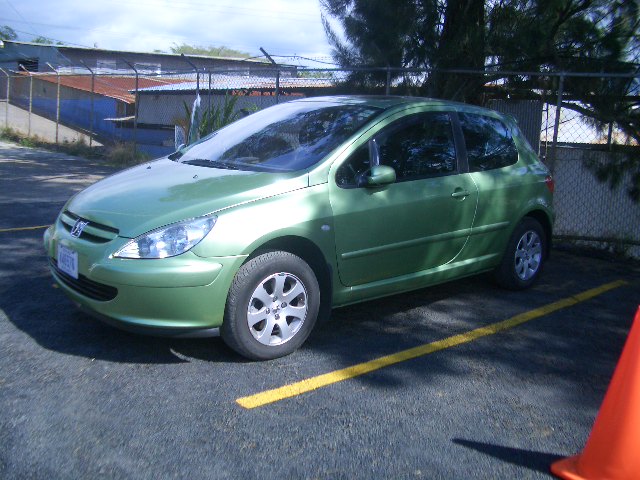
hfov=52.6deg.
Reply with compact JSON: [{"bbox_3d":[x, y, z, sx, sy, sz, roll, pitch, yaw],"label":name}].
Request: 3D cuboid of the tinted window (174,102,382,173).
[{"bbox_3d":[-0.283,-0.740,4.381,1.030,0.190,1.420,-37,32,-32],"label":"tinted window"}]

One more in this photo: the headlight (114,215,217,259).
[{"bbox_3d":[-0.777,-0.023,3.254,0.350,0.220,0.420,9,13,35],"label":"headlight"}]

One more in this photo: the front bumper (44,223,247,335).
[{"bbox_3d":[-1.175,0.175,3.748,0.600,0.480,1.700,-7,14,-42],"label":"front bumper"}]

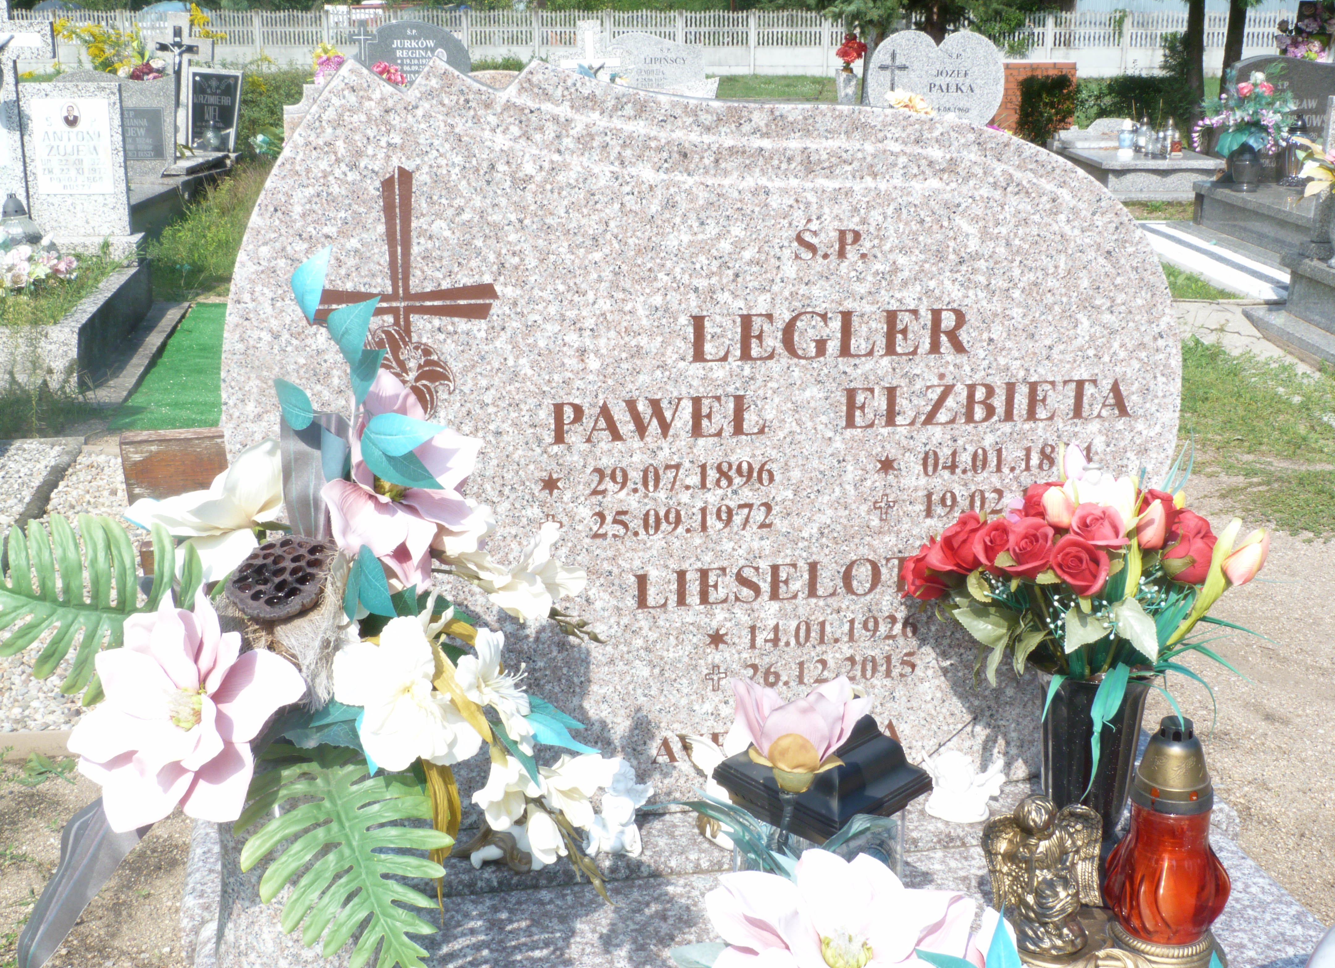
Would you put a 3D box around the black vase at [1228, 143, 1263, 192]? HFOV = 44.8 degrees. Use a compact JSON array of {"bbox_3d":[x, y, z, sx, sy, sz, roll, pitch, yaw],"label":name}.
[{"bbox_3d":[2.950,-1.628,8.271,0.175,0.250,0.175,1,16,5],"label":"black vase"}]

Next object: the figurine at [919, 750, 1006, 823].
[{"bbox_3d":[0.331,0.332,1.823,0.092,0.072,0.065,1,16,3],"label":"figurine"}]

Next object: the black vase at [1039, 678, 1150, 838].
[{"bbox_3d":[0.452,0.283,1.742,0.123,0.210,0.123,-3,16,-11],"label":"black vase"}]

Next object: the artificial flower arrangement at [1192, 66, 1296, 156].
[{"bbox_3d":[2.921,-1.897,8.195,0.510,0.440,0.400,2,16,8],"label":"artificial flower arrangement"}]

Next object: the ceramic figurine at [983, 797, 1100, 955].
[{"bbox_3d":[0.343,0.343,1.484,0.108,0.152,0.080,0,16,2],"label":"ceramic figurine"}]

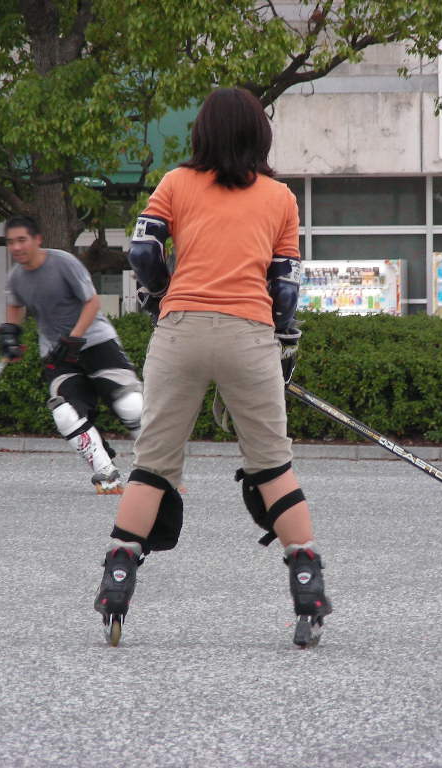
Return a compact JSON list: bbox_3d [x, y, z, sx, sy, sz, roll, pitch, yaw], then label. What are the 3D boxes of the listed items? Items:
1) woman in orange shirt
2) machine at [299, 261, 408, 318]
[{"bbox_3d":[-0.024,-0.043,18.900,0.660,1.555,0.550,0,1,0],"label":"woman in orange shirt"},{"bbox_3d":[1.524,-0.557,80.869,1.350,1.830,0.730,0,1,9],"label":"machine"}]

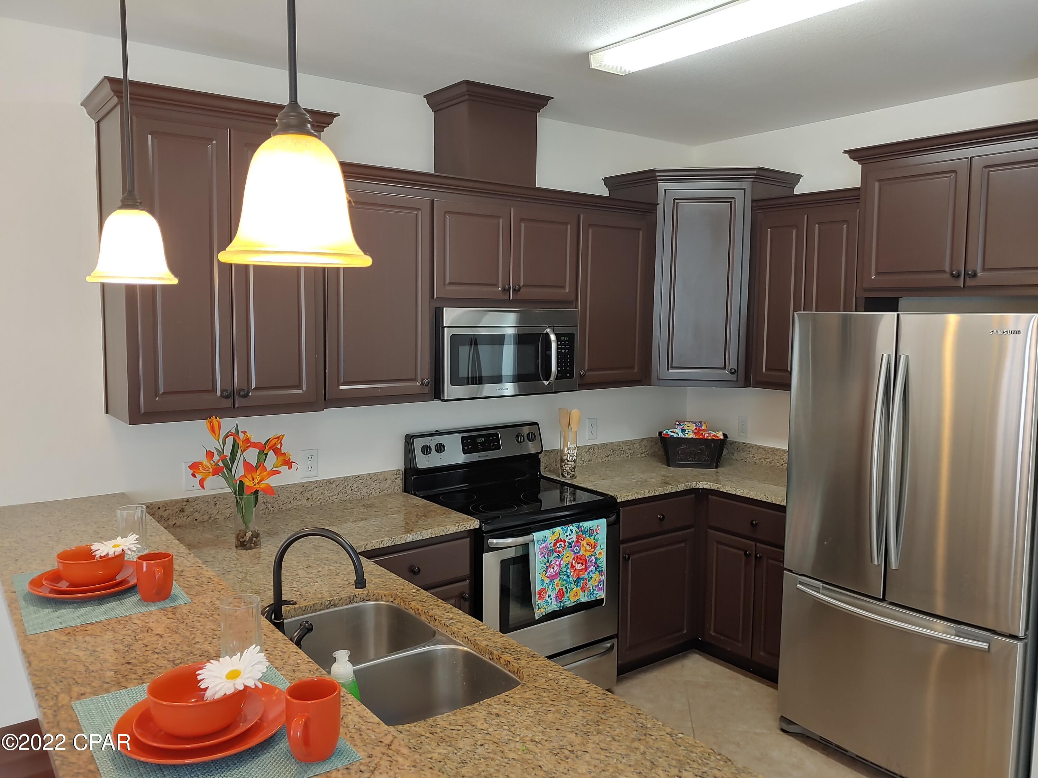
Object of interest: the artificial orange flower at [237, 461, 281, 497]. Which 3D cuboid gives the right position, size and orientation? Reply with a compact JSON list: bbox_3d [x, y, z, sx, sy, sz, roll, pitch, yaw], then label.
[{"bbox_3d":[-0.903,0.309,2.600,0.148,0.125,0.095,-2,6,-19],"label":"artificial orange flower"}]

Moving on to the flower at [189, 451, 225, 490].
[{"bbox_3d":[-1.075,0.279,2.580,0.115,0.128,0.100,4,6,33],"label":"flower"}]

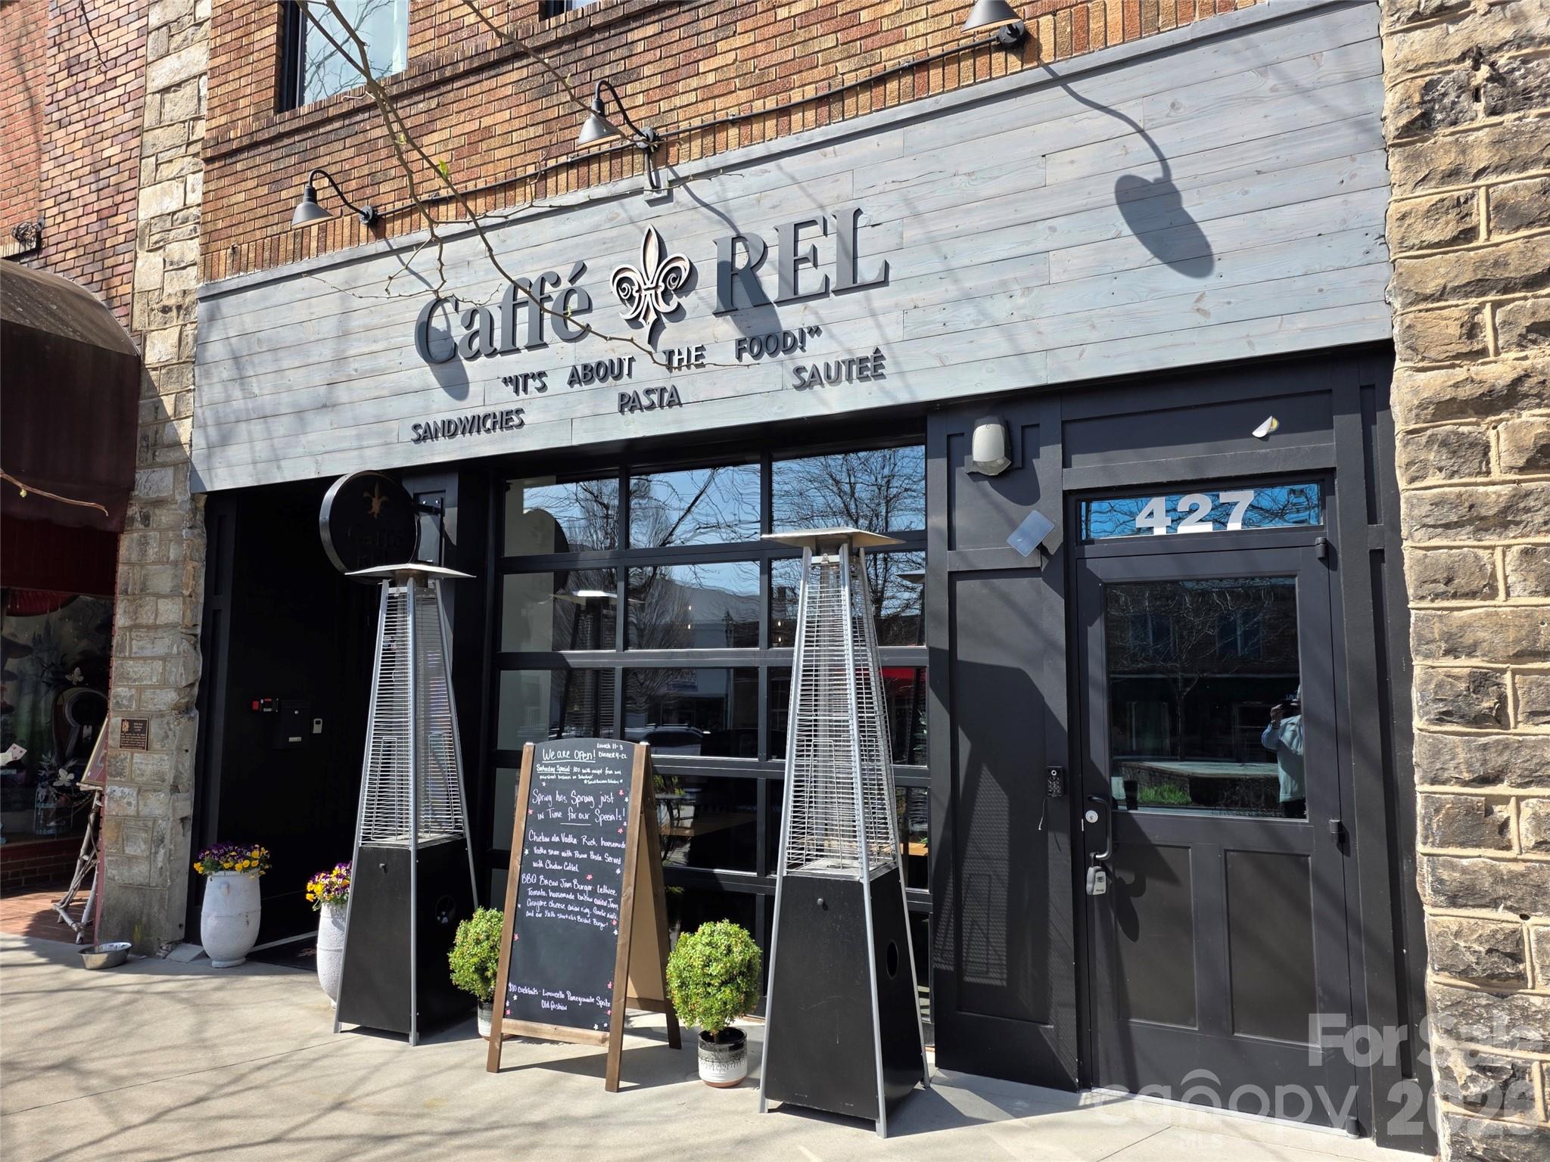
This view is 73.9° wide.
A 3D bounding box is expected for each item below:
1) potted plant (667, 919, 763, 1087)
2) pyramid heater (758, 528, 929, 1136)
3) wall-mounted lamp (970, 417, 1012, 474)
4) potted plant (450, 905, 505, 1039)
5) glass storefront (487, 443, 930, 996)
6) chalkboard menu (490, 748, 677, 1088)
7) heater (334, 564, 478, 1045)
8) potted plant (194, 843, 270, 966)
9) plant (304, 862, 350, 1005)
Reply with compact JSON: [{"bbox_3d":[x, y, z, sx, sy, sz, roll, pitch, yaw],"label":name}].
[{"bbox_3d":[-0.229,1.745,4.301,0.383,0.644,0.383,0,-6,0],"label":"potted plant"},{"bbox_3d":[0.291,0.914,4.165,0.511,2.266,0.511,-3,-6,26],"label":"pyramid heater"},{"bbox_3d":[0.928,-0.570,4.383,0.144,0.283,0.184,-3,-6,26],"label":"wall-mounted lamp"},{"bbox_3d":[-1.326,1.812,4.900,0.383,0.644,0.383,-3,-6,26],"label":"potted plant"},{"bbox_3d":[-0.464,0.743,5.339,2.699,2.739,0.104,-3,-6,26],"label":"glass storefront"},{"bbox_3d":[-0.814,1.412,4.584,0.639,1.383,0.535,-2,-6,22],"label":"chalkboard menu"},{"bbox_3d":[-1.778,1.041,5.191,0.511,2.258,0.511,-3,-7,30],"label":"heater"},{"bbox_3d":[-3.229,1.918,6.145,0.439,0.696,0.439,-3,-6,26],"label":"potted plant"},{"bbox_3d":[-2.194,1.839,5.378,0.439,0.698,0.439,-3,-6,26],"label":"plant"}]

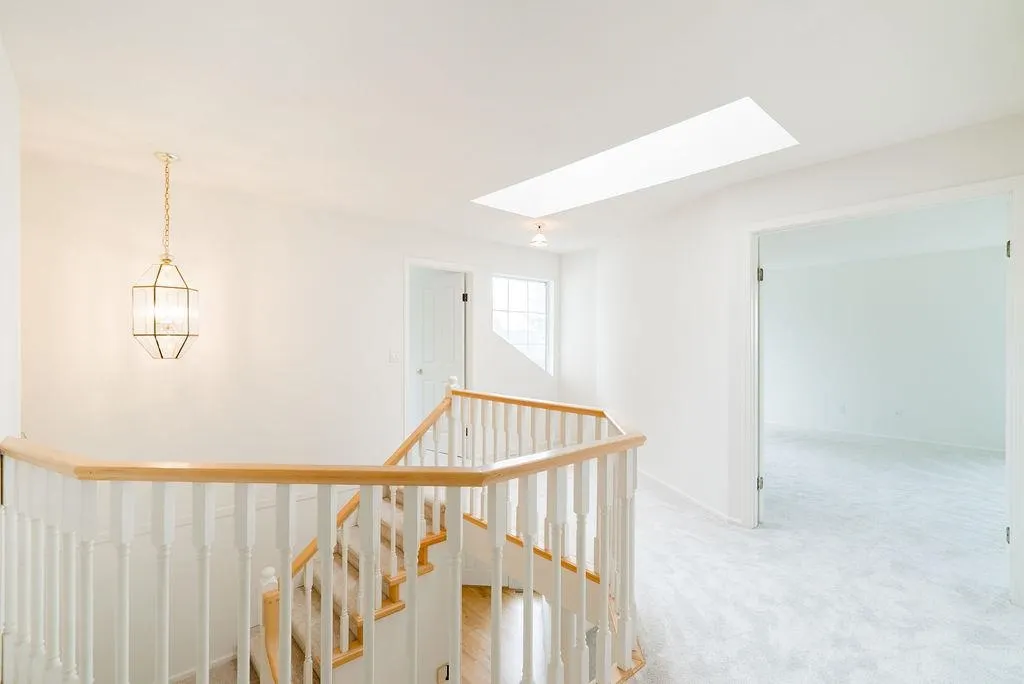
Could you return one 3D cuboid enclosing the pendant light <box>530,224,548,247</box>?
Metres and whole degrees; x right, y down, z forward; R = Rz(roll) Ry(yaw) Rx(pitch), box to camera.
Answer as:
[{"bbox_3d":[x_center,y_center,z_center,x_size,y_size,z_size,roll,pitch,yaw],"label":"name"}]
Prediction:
[{"bbox_3d":[0.263,-1.012,4.370,0.170,0.235,0.170,0,0,0],"label":"pendant light"}]

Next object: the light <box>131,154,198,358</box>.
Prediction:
[{"bbox_3d":[-2.100,-0.515,2.775,0.320,1.230,0.310,0,0,-37],"label":"light"}]

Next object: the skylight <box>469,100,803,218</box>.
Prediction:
[{"bbox_3d":[0.656,-1.170,3.130,0.735,0.100,2.110,0,0,-42],"label":"skylight"}]

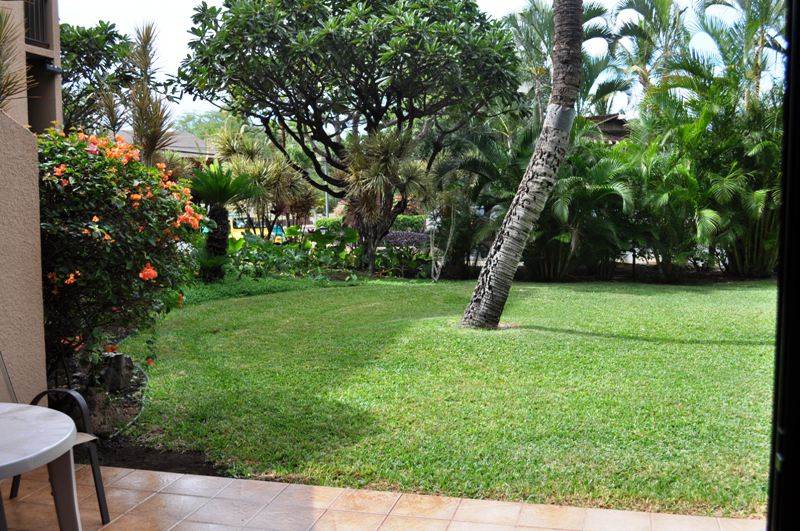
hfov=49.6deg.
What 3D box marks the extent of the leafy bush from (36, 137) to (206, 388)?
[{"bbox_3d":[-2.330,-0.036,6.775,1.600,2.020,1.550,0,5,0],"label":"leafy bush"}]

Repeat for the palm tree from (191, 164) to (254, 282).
[{"bbox_3d":[-3.049,-0.711,14.295,1.120,2.000,1.120,0,5,0],"label":"palm tree"}]

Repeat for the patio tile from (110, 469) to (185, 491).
[{"bbox_3d":[-1.375,1.181,4.698,0.306,0.015,0.278,1,6,14],"label":"patio tile"}]

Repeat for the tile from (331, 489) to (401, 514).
[{"bbox_3d":[-0.173,1.202,4.391,0.306,0.015,0.278,1,6,14],"label":"tile"}]

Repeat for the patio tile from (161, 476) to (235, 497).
[{"bbox_3d":[-1.072,1.183,4.617,0.305,0.015,0.293,1,5,14],"label":"patio tile"}]

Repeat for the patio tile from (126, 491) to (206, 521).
[{"bbox_3d":[-1.145,1.210,4.323,0.305,0.015,0.305,1,5,14],"label":"patio tile"}]

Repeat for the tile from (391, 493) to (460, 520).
[{"bbox_3d":[0.131,1.212,4.321,0.305,0.015,0.293,1,5,14],"label":"tile"}]

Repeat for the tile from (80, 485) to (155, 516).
[{"bbox_3d":[-1.446,1.203,4.397,0.305,0.015,0.305,1,5,14],"label":"tile"}]

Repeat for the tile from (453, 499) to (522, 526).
[{"bbox_3d":[0.432,1.219,4.247,0.305,0.015,0.293,1,5,14],"label":"tile"}]

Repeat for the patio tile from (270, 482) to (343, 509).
[{"bbox_3d":[-0.474,1.197,4.467,0.306,0.015,0.278,1,6,14],"label":"patio tile"}]

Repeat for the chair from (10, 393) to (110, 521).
[{"bbox_3d":[-1.838,0.798,4.052,0.770,0.880,0.560,3,6,29],"label":"chair"}]

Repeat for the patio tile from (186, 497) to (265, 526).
[{"bbox_3d":[-0.848,1.220,4.259,0.306,0.015,0.306,1,6,14],"label":"patio tile"}]

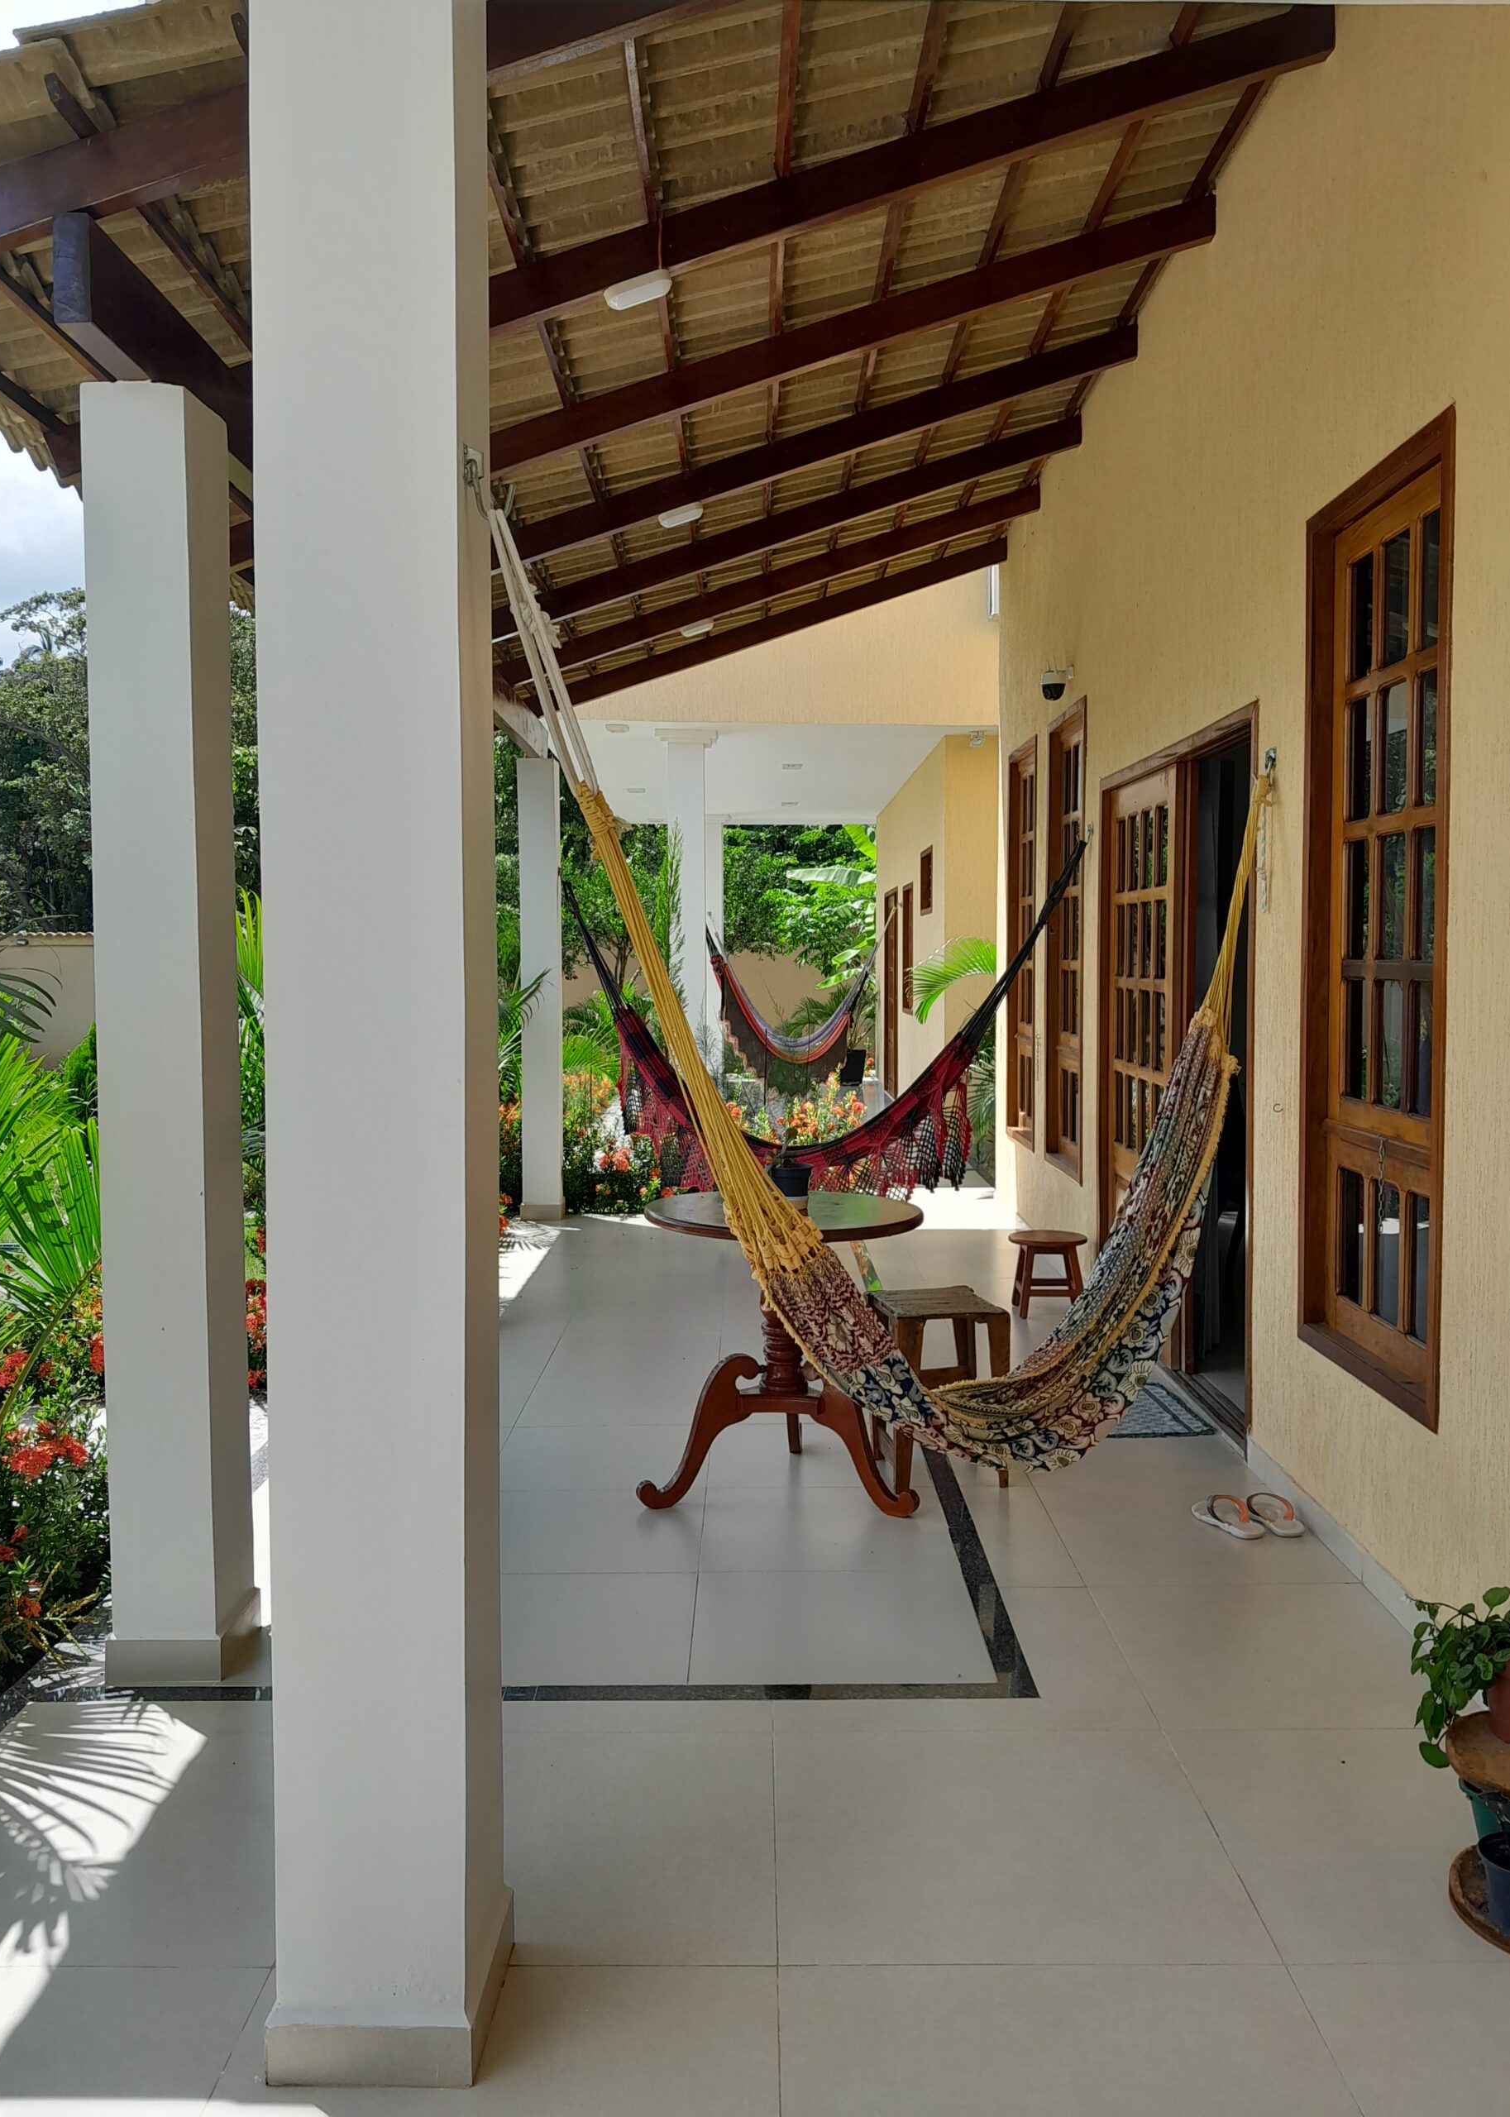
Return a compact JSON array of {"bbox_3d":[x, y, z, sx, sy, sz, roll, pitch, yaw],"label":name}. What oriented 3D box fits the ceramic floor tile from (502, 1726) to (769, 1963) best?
[{"bbox_3d":[-0.329,1.288,2.728,0.724,0.012,0.721,0,3,0],"label":"ceramic floor tile"}]

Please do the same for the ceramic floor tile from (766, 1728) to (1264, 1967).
[{"bbox_3d":[0.385,1.244,2.644,0.706,0.010,0.701,0,3,0],"label":"ceramic floor tile"}]

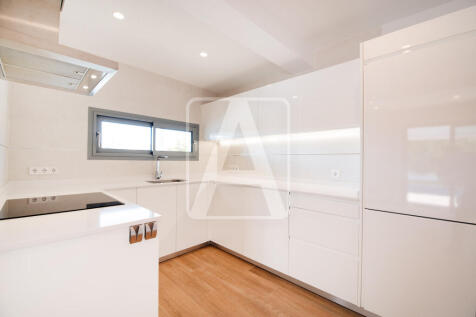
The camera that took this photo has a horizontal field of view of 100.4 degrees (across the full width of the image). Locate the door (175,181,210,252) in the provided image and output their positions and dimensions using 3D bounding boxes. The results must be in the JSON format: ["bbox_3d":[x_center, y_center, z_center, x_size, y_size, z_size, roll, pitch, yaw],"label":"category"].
[{"bbox_3d":[-0.580,0.726,2.552,0.025,0.819,0.489,0,0,43],"label":"door"}]

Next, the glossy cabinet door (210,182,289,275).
[{"bbox_3d":[0.081,0.733,2.350,1.181,0.819,0.025,0,0,43],"label":"glossy cabinet door"}]

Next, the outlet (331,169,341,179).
[{"bbox_3d":[1.086,0.164,2.220,0.083,0.083,0.012,0,-1,42],"label":"outlet"}]

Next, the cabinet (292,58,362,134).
[{"bbox_3d":[1.010,-0.582,2.086,0.625,0.630,0.338,0,0,43],"label":"cabinet"}]

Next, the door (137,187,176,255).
[{"bbox_3d":[-0.883,0.701,2.166,0.020,0.775,0.447,0,-1,42],"label":"door"}]

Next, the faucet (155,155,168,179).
[{"bbox_3d":[-0.999,0.116,2.603,0.250,0.310,0.070,0,-1,42],"label":"faucet"}]

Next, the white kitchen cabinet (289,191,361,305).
[{"bbox_3d":[0.918,0.741,1.950,0.594,0.819,0.570,0,0,43],"label":"white kitchen cabinet"}]

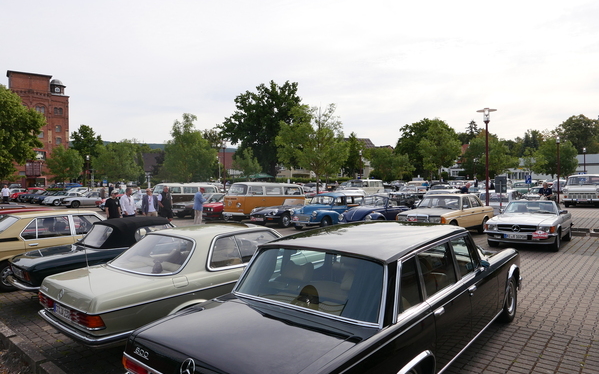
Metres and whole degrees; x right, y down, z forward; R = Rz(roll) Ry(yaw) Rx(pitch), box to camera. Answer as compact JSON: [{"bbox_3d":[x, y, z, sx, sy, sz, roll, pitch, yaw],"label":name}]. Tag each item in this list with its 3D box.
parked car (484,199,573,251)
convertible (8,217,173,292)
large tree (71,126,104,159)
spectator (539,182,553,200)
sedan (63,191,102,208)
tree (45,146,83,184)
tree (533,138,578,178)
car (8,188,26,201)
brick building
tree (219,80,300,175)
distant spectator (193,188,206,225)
[{"bbox_3d":[7.093,1.065,12.185,1.790,1.290,4.390,0,0,37],"label":"parked car"},{"bbox_3d":[-2.948,1.297,7.643,1.600,1.280,4.100,0,1,41],"label":"convertible"},{"bbox_3d":[-32.746,-3.996,62.000,5.900,11.100,5.900,-1,1,-28],"label":"large tree"},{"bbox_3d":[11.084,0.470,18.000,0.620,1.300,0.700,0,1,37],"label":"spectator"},{"bbox_3d":[-17.600,1.270,34.200,4.750,1.280,1.790,-2,1,-38],"label":"sedan"},{"bbox_3d":[-30.042,-1.740,50.959,4.600,7.000,4.600,-1,1,0],"label":"tree"},{"bbox_3d":[32.574,-2.541,50.959,5.000,7.100,5.000,-1,1,0],"label":"tree"},{"bbox_3d":[-33.540,0.963,47.490,1.700,1.420,4.300,0,1,41],"label":"car"},{"bbox_3d":[-50.000,-9.800,76.500,10.500,22.800,11.000,-2,1,-37],"label":"brick building"},{"bbox_3d":[-5.992,-7.815,63.000,12.930,17.640,12.930,-1,1,-5],"label":"tree"},{"bbox_3d":[-4.322,0.898,17.200,0.420,1.750,0.520,0,0,-22],"label":"distant spectator"}]

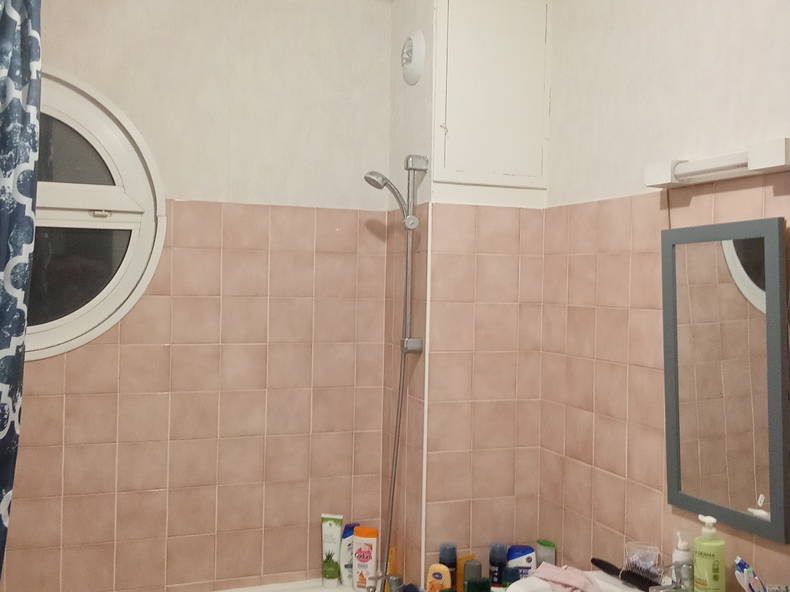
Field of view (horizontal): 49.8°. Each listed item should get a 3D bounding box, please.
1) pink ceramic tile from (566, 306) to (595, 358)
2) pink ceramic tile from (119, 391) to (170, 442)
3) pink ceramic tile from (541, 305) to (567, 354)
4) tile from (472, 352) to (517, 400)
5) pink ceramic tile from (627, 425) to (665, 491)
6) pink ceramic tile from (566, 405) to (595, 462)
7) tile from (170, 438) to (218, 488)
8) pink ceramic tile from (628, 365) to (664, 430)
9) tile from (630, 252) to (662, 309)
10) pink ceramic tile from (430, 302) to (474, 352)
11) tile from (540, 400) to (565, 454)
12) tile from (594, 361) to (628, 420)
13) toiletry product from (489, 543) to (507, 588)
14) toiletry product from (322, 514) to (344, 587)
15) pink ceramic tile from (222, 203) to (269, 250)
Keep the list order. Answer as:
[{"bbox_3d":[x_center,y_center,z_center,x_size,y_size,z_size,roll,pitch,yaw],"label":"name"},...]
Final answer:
[{"bbox_3d":[0.545,0.106,2.469,0.010,0.148,0.148,1,1,-21],"label":"pink ceramic tile"},{"bbox_3d":[-0.767,0.372,2.610,0.148,0.148,0.010,1,1,-21],"label":"pink ceramic tile"},{"bbox_3d":[0.496,0.104,2.629,0.010,0.149,0.144,1,1,-21],"label":"pink ceramic tile"},{"bbox_3d":[0.312,0.251,2.655,0.150,0.150,0.010,1,1,-21],"label":"tile"},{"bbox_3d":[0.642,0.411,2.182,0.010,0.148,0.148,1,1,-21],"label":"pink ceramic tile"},{"bbox_3d":[0.539,0.406,2.471,0.010,0.148,0.148,1,1,-21],"label":"pink ceramic tile"},{"bbox_3d":[-0.630,0.523,2.663,0.150,0.149,0.010,1,1,-21],"label":"tile"},{"bbox_3d":[0.660,0.265,2.231,0.010,0.150,0.150,1,1,-21],"label":"pink ceramic tile"},{"bbox_3d":[0.663,-0.041,2.214,0.010,0.150,0.150,1,1,-21],"label":"tile"},{"bbox_3d":[0.171,0.094,2.545,0.142,0.147,0.010,1,1,-21],"label":"pink ceramic tile"},{"bbox_3d":[0.491,0.407,2.632,0.010,0.149,0.144,1,1,-21],"label":"tile"},{"bbox_3d":[0.600,0.261,2.348,0.009,0.149,0.149,1,1,-21],"label":"tile"},{"bbox_3d":[0.313,0.841,2.596,0.053,0.175,0.053,1,1,0],"label":"toiletry product"},{"bbox_3d":[-0.204,0.832,2.788,0.071,0.234,0.046,1,1,0],"label":"toiletry product"},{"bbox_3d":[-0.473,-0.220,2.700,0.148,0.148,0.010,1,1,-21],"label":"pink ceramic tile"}]

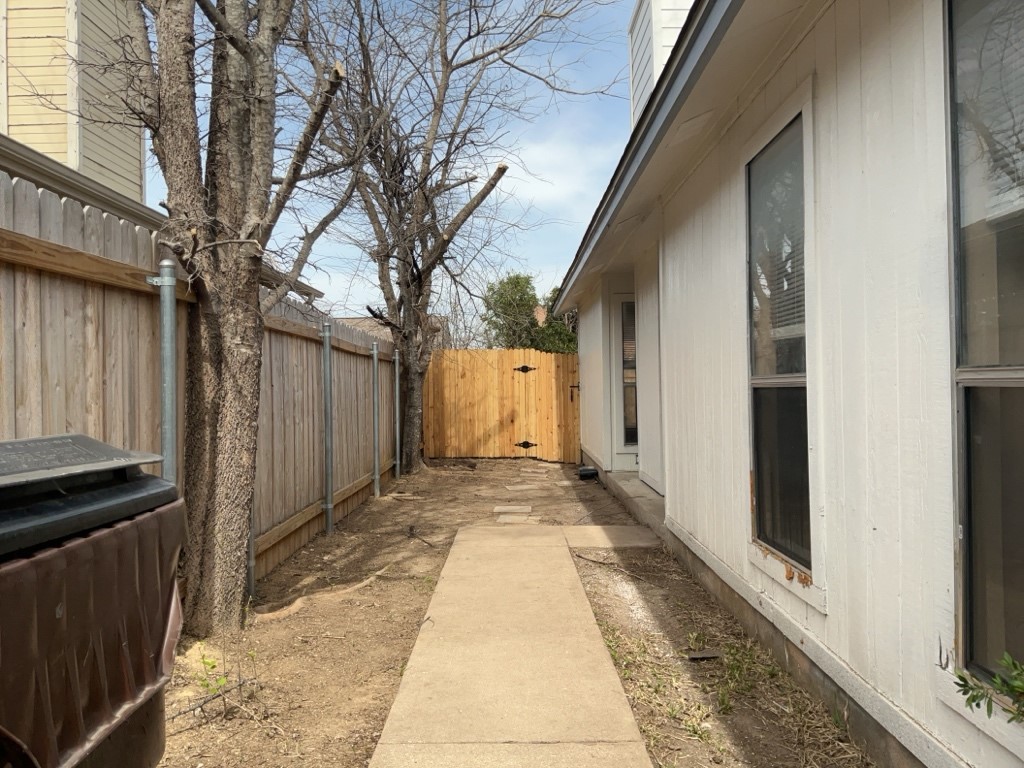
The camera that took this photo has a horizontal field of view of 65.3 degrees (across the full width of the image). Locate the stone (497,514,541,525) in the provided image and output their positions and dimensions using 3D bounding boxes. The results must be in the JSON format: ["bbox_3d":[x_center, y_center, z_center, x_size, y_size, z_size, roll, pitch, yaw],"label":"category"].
[{"bbox_3d":[0.062,1.200,7.030,0.350,0.040,0.350,-1,0,7],"label":"stone"}]

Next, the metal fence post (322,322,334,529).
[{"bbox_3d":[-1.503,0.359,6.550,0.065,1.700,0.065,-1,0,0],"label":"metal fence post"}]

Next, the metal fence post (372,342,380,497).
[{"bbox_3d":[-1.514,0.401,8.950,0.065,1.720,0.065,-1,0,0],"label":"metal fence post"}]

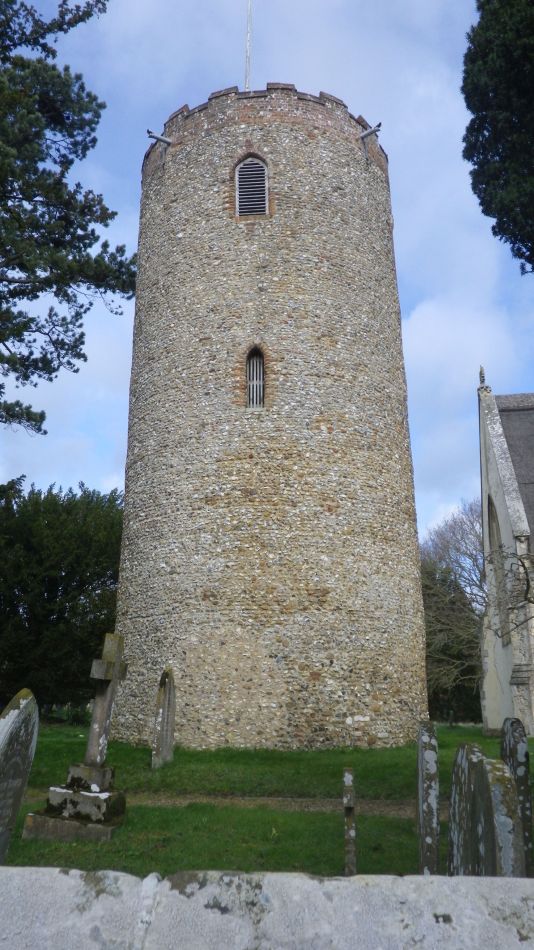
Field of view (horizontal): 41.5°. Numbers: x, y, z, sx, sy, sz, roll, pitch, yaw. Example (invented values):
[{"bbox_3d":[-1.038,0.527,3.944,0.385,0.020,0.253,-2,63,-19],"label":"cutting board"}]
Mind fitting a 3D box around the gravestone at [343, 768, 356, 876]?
[{"bbox_3d":[0.540,2.295,4.566,0.070,0.734,0.420,-3,-16,8],"label":"gravestone"}]

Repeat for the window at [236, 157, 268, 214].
[{"bbox_3d":[-0.315,-6.269,15.301,0.700,1.534,0.220,-2,-16,5],"label":"window"}]

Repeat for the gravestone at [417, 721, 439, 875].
[{"bbox_3d":[1.016,2.098,4.439,0.090,1.034,0.580,-3,-16,8],"label":"gravestone"}]

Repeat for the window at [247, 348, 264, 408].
[{"bbox_3d":[-0.229,-1.925,14.015,0.359,1.291,0.220,-2,-16,3],"label":"window"}]

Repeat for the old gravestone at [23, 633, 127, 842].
[{"bbox_3d":[-1.510,2.247,6.245,0.700,1.660,0.640,3,-15,9],"label":"old gravestone"}]

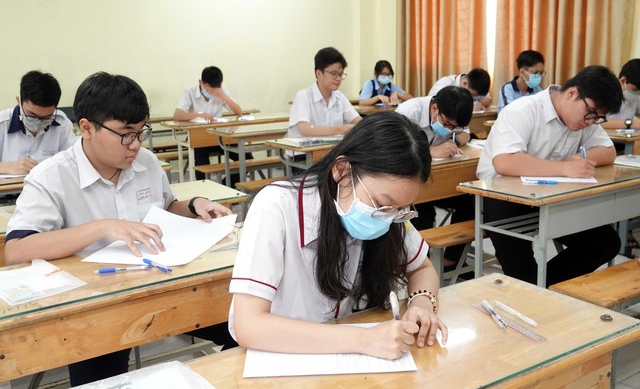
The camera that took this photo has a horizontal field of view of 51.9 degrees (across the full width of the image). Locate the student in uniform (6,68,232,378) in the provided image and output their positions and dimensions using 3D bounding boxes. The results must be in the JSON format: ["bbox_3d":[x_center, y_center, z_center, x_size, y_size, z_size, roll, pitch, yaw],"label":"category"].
[{"bbox_3d":[-0.626,0.245,2.089,0.660,1.250,0.600,-9,14,-31],"label":"student in uniform"}]

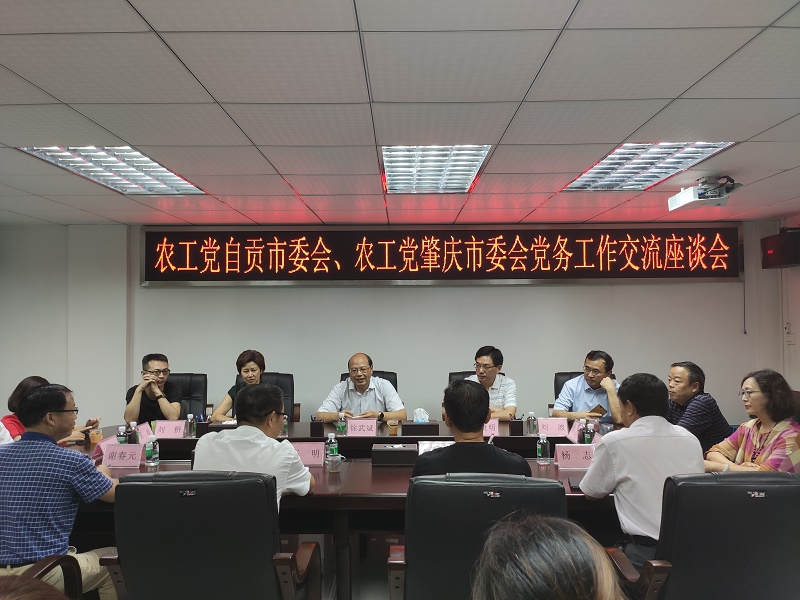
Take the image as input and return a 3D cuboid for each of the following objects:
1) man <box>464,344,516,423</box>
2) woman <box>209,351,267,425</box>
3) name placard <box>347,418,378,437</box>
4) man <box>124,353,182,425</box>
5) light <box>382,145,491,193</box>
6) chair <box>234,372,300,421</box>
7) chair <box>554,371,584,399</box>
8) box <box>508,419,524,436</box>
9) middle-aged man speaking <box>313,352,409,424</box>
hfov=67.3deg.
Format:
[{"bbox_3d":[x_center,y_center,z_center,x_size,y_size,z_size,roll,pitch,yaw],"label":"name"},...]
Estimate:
[{"bbox_3d":[0.670,1.017,4.605,0.480,1.310,0.700,-1,-1,7],"label":"man"},{"bbox_3d":[-1.122,1.042,4.501,0.500,1.300,0.740,0,-1,0],"label":"woman"},{"bbox_3d":[-0.255,0.876,4.155,0.200,0.114,0.085,0,-1,0],"label":"name placard"},{"bbox_3d":[-1.860,1.050,4.597,0.480,1.275,0.700,0,-1,-8],"label":"man"},{"bbox_3d":[0.191,-0.782,3.562,0.580,0.080,1.180,0,-1,0],"label":"light"},{"bbox_3d":[-1.107,1.133,4.779,0.620,1.060,0.660,0,-1,0],"label":"chair"},{"bbox_3d":[1.542,1.142,4.769,0.620,1.080,0.660,0,-1,0],"label":"chair"},{"bbox_3d":[0.795,0.873,4.126,0.090,0.105,0.085,0,-1,0],"label":"box"},{"bbox_3d":[-0.275,1.023,4.477,0.650,1.256,0.750,0,-1,4],"label":"middle-aged man speaking"}]

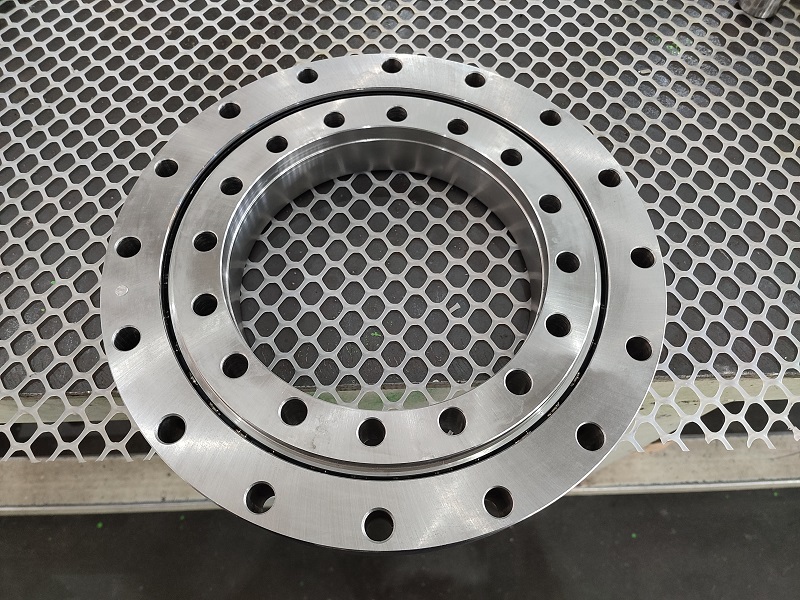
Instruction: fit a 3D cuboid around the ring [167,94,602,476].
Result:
[{"bbox_3d":[-0.008,-0.019,0.364,0.257,0.045,0.257,0,64,-1],"label":"ring"}]

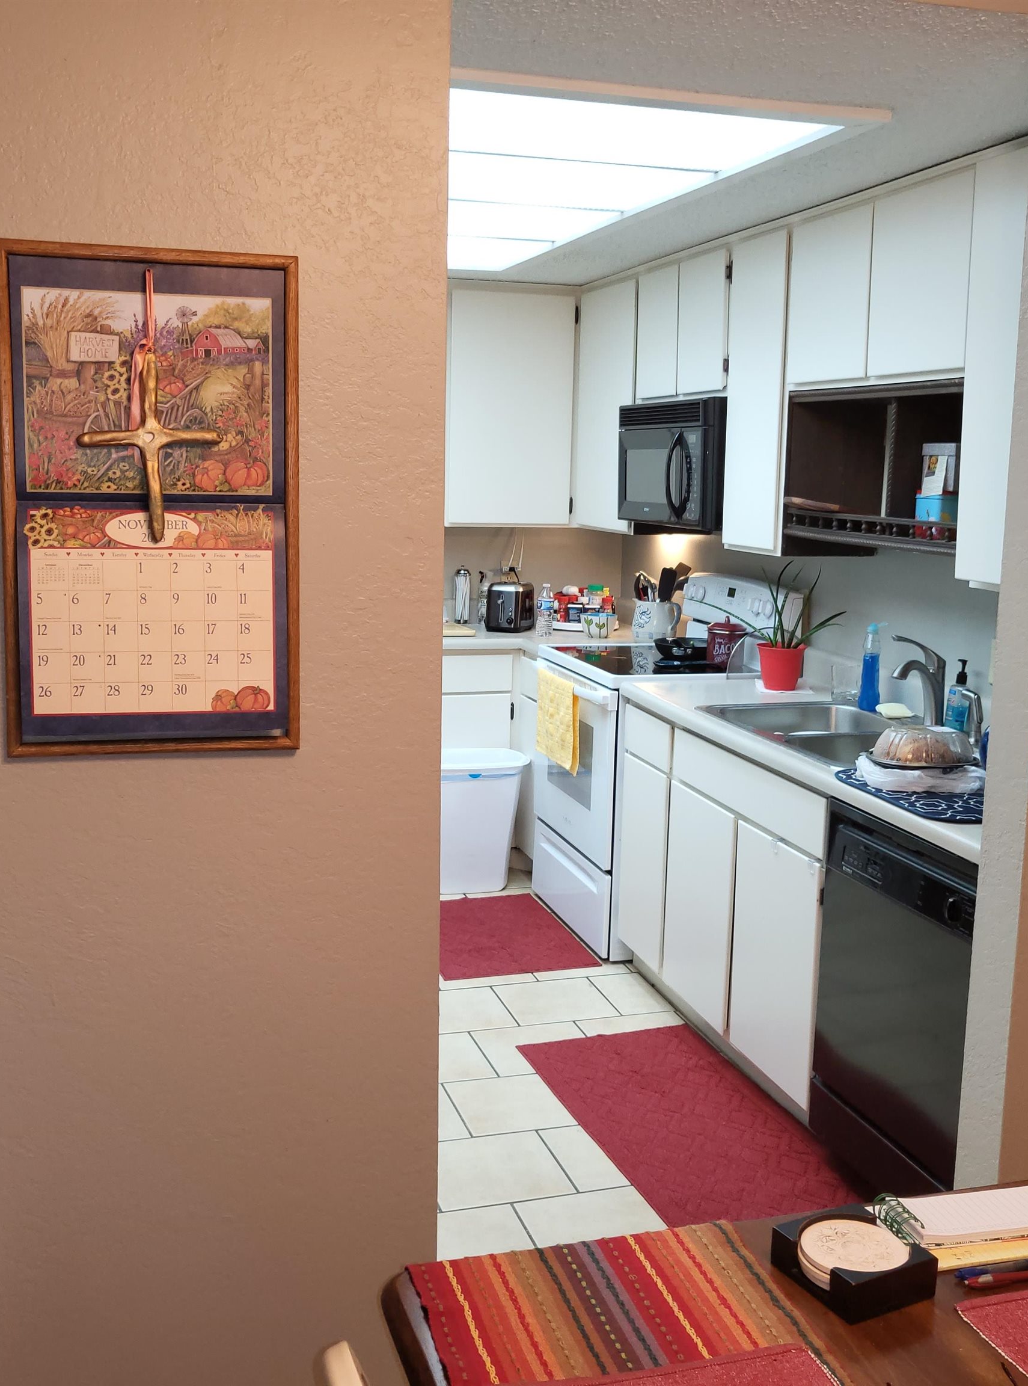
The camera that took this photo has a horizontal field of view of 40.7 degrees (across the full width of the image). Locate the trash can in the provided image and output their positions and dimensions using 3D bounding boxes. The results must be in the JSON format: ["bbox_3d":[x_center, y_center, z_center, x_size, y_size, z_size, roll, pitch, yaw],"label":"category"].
[{"bbox_3d":[-0.173,0.492,5.105,0.440,0.505,0.310,-2,10,-17],"label":"trash can"}]

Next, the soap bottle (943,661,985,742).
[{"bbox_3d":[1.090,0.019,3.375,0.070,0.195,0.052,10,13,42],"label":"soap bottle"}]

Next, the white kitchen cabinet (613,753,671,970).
[{"bbox_3d":[0.641,0.479,4.105,0.560,0.575,0.320,-2,10,-17],"label":"white kitchen cabinet"}]

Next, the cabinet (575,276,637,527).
[{"bbox_3d":[0.484,-1.045,5.144,0.329,0.875,0.575,-2,10,-17],"label":"cabinet"}]

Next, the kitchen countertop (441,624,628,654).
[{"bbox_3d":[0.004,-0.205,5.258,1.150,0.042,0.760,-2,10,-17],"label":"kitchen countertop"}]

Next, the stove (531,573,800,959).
[{"bbox_3d":[0.472,0.226,4.684,0.680,1.190,0.761,-2,10,-17],"label":"stove"}]

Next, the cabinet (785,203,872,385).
[{"bbox_3d":[0.952,-1.008,3.593,0.329,0.420,0.415,-2,10,-17],"label":"cabinet"}]

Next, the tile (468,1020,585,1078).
[{"bbox_3d":[0.066,0.967,3.759,0.305,0.012,0.305,-2,10,-17],"label":"tile"}]

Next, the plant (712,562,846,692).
[{"bbox_3d":[0.810,-0.201,4.174,0.310,0.388,0.370,-2,10,-17],"label":"plant"}]

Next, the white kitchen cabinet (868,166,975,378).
[{"bbox_3d":[1.049,-0.935,3.173,0.310,0.411,0.395,-2,10,-17],"label":"white kitchen cabinet"}]

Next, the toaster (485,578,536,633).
[{"bbox_3d":[-0.008,-0.329,5.348,0.142,0.180,0.225,4,10,18],"label":"toaster"}]

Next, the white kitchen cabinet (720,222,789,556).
[{"bbox_3d":[0.834,-0.848,4.003,0.329,0.875,0.355,-2,10,-17],"label":"white kitchen cabinet"}]

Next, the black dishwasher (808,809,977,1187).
[{"bbox_3d":[1.035,0.676,2.847,0.585,0.850,0.612,-2,10,-17],"label":"black dishwasher"}]

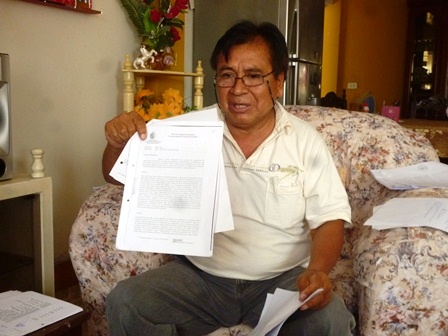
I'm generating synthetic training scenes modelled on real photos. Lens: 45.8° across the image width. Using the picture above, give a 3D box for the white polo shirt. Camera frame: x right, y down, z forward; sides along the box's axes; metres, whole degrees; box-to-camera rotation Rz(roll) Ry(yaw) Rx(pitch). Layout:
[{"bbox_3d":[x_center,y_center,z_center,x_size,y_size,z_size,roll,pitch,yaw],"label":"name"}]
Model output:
[{"bbox_3d":[0.060,0.062,1.340,0.500,0.470,0.310,3,4,10],"label":"white polo shirt"}]

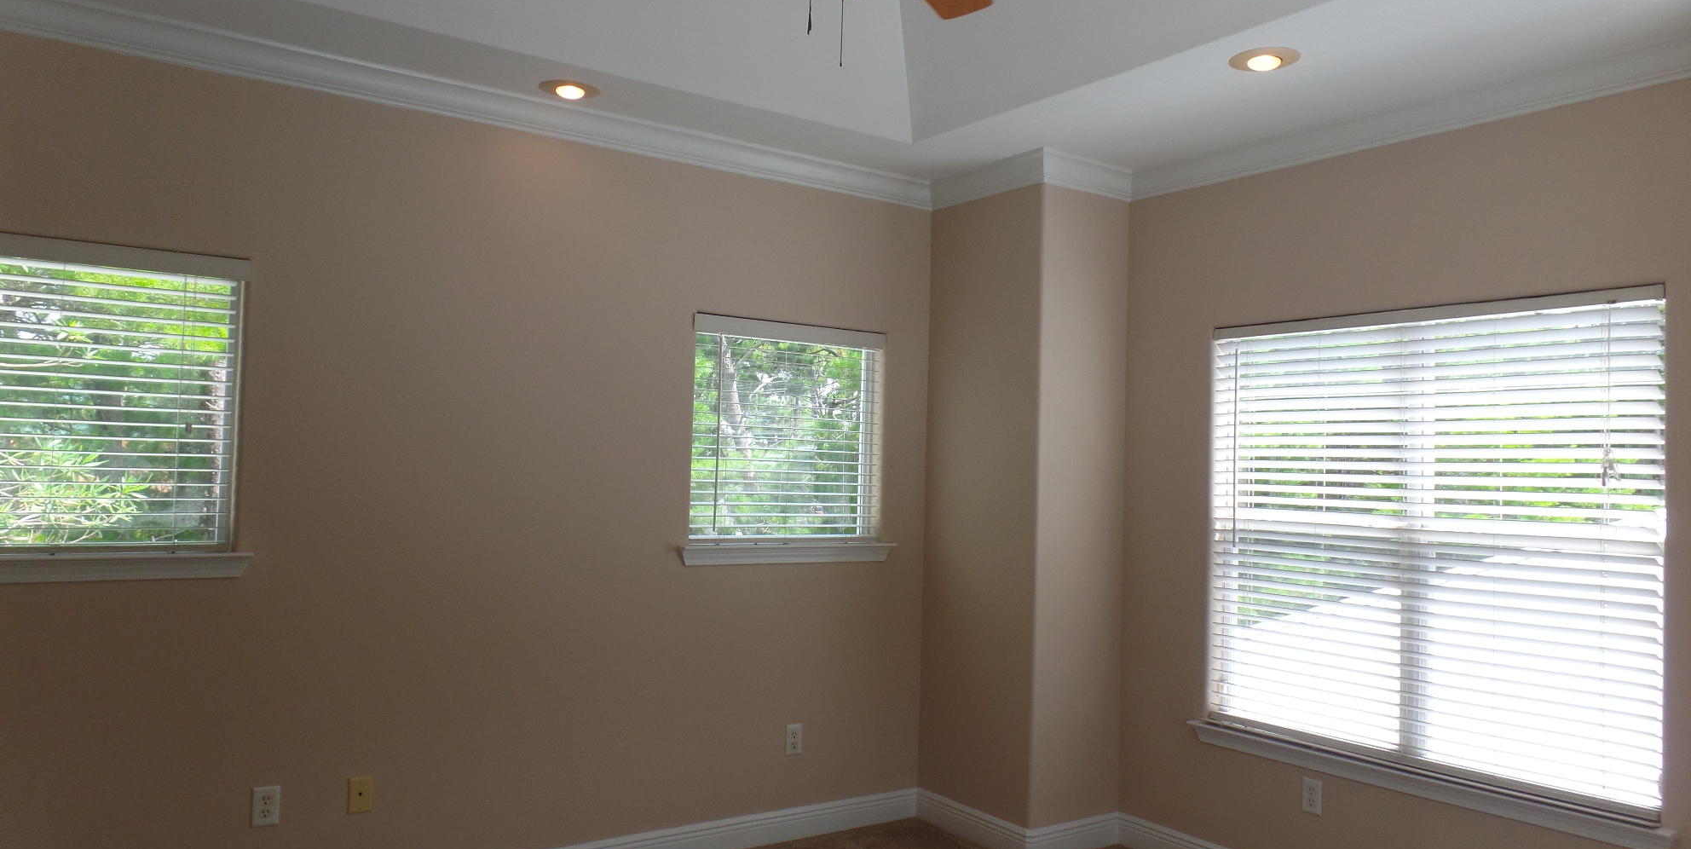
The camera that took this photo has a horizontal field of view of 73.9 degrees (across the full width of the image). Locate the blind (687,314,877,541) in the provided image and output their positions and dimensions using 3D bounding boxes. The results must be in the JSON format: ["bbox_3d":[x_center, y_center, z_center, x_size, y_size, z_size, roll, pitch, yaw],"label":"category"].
[{"bbox_3d":[-0.225,0.035,4.579,0.899,0.882,0.065,3,-3,-34],"label":"blind"}]

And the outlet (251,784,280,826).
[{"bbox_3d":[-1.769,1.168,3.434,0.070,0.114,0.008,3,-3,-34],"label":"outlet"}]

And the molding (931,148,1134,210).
[{"bbox_3d":[0.785,-0.980,4.789,0.598,0.104,0.758,3,-3,-34],"label":"molding"}]

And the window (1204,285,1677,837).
[{"bbox_3d":[1.850,0.363,3.713,0.100,1.478,1.476,3,-3,-34],"label":"window"}]

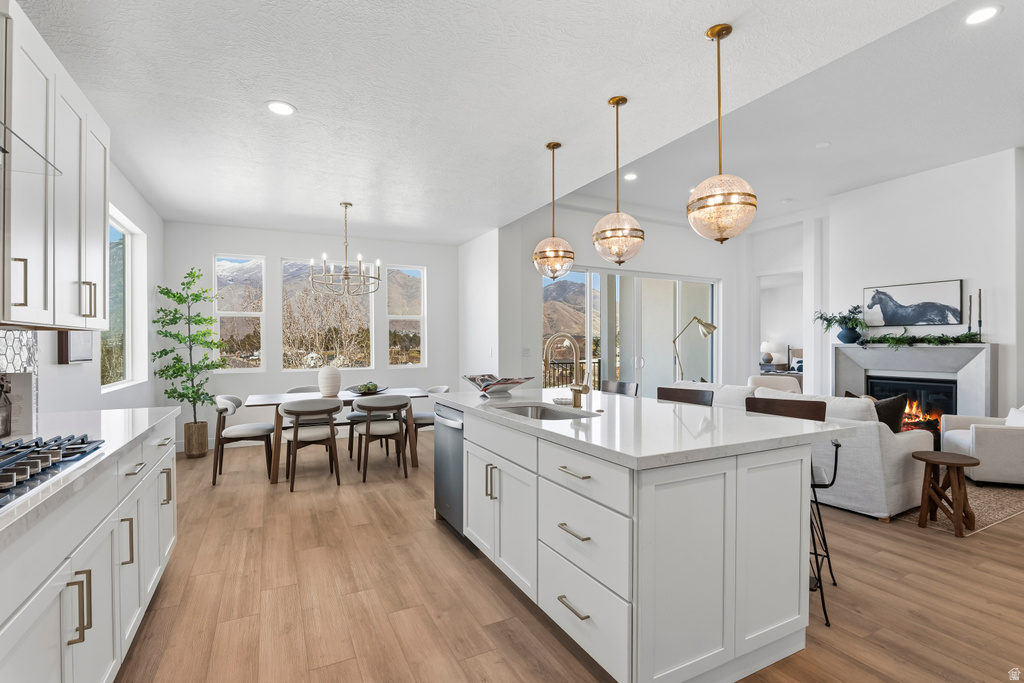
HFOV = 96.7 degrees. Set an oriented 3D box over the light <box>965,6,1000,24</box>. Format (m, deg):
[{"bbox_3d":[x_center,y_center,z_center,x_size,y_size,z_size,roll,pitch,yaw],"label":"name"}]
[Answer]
[{"bbox_3d":[2.960,-2.039,2.863,0.170,0.030,0.170,0,0,-28],"label":"light"}]

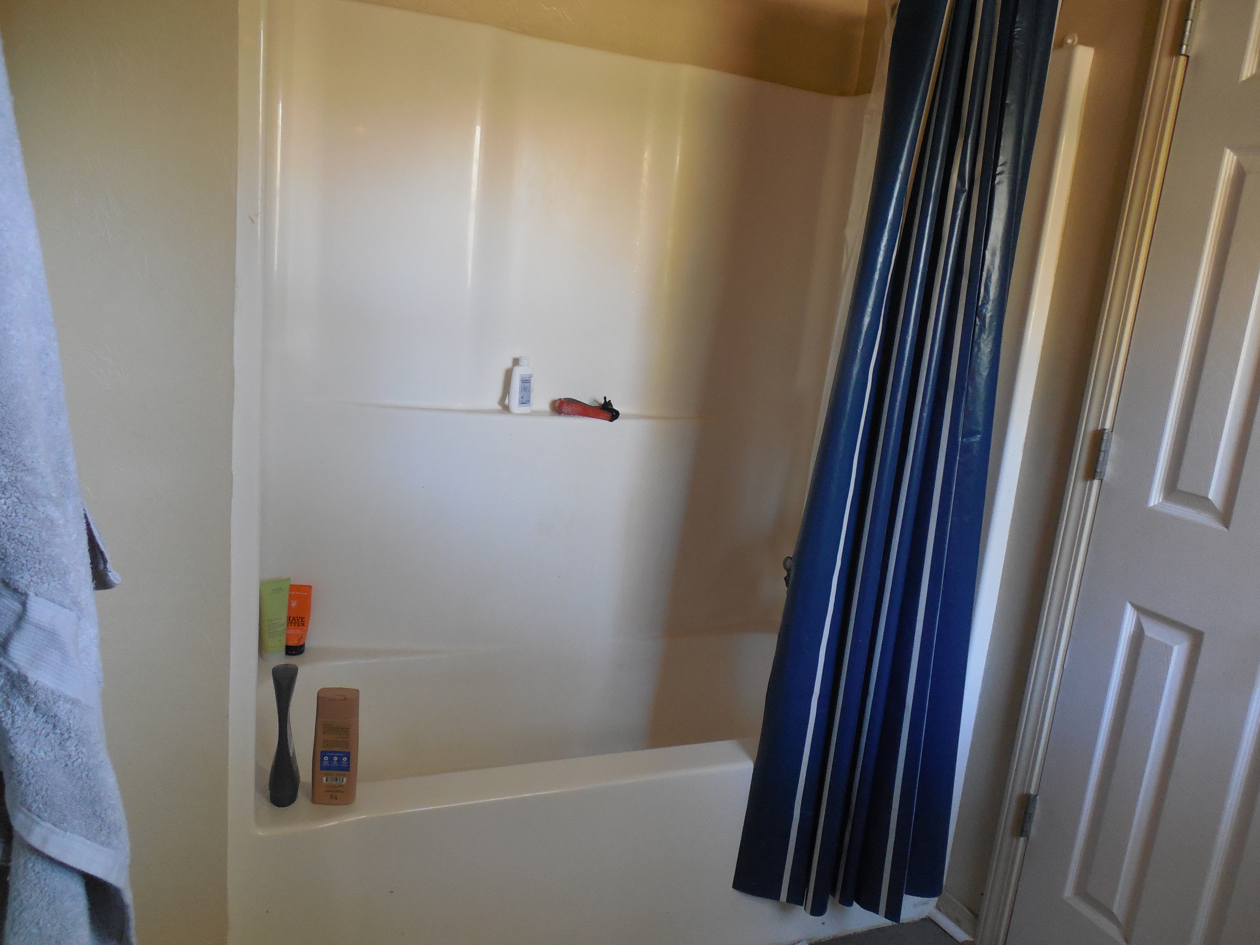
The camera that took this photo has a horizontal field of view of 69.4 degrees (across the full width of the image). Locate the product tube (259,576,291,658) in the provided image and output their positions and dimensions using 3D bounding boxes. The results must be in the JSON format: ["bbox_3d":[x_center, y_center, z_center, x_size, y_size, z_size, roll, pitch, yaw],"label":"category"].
[{"bbox_3d":[-0.802,0.333,2.055,0.047,0.181,0.071,16,15,43],"label":"product tube"}]

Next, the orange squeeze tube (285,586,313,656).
[{"bbox_3d":[-0.772,0.338,2.093,0.069,0.165,0.044,4,11,-9],"label":"orange squeeze tube"}]

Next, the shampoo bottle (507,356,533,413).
[{"bbox_3d":[-0.254,-0.204,2.132,0.057,0.132,0.034,-5,15,-42],"label":"shampoo bottle"}]

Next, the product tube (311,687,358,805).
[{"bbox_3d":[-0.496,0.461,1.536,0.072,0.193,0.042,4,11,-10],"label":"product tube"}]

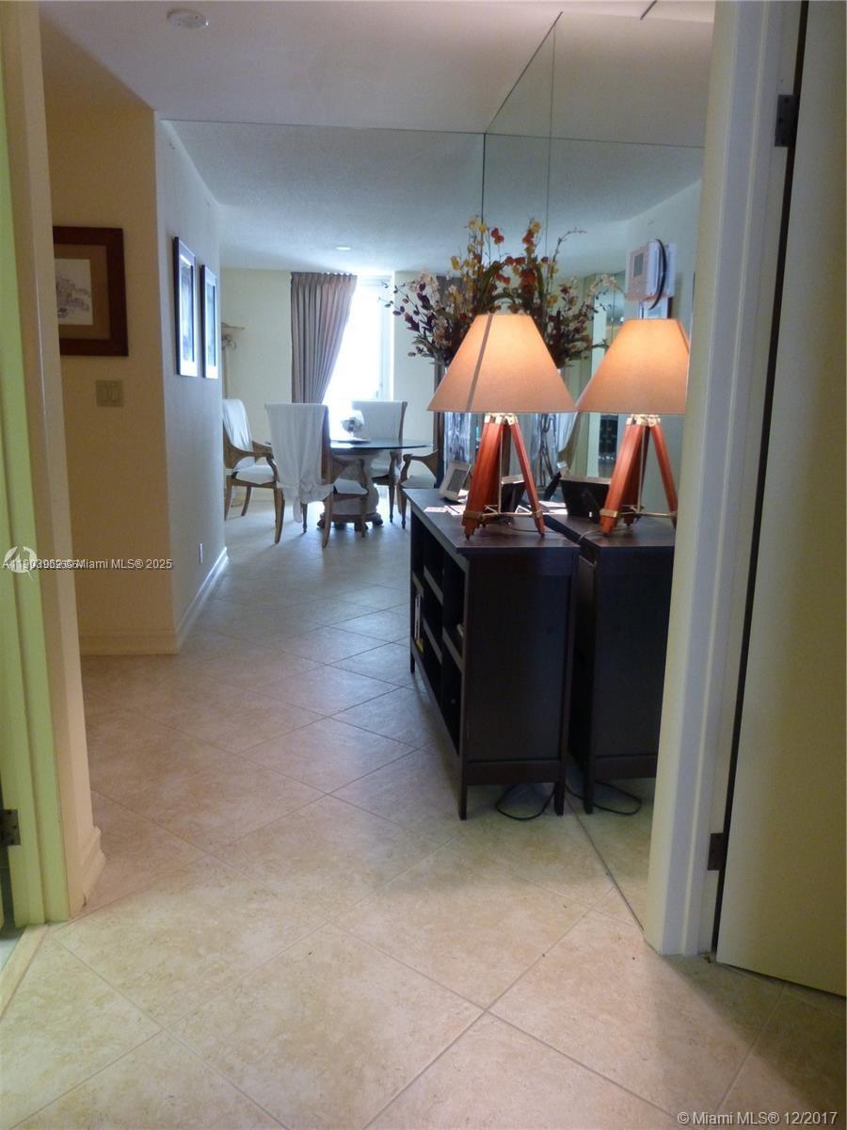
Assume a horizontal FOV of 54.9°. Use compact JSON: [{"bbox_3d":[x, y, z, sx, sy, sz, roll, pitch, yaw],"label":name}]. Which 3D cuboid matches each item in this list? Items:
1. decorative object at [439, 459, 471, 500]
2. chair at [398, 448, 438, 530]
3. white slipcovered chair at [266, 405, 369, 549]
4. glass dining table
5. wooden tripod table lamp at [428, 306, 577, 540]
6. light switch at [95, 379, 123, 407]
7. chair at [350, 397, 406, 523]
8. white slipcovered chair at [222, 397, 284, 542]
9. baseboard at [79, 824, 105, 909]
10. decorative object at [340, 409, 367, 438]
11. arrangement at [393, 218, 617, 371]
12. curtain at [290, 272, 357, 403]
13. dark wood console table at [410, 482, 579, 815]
[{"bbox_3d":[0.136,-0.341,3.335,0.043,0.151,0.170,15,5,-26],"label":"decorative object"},{"bbox_3d":[0.166,-0.955,7.911,0.680,1.150,0.630,3,12,10],"label":"chair"},{"bbox_3d":[-0.909,-0.781,6.985,0.620,1.150,0.680,6,13,21],"label":"white slipcovered chair"},{"bbox_3d":[-0.696,-0.760,7.821,1.550,0.775,1.550,0,12,-7],"label":"glass dining table"},{"bbox_3d":[0.235,-0.407,2.425,0.437,0.637,0.437,-1,11,-7],"label":"wooden tripod table lamp"},{"bbox_3d":[-1.423,-0.776,3.704,0.115,0.115,0.010,0,12,-7],"label":"light switch"},{"bbox_3d":[-0.532,-1.070,8.380,0.620,1.160,0.680,4,12,16],"label":"chair"},{"bbox_3d":[-1.618,-0.959,7.648,0.644,1.148,0.595,3,12,7],"label":"white slipcovered chair"},{"bbox_3d":[-0.840,0.746,2.041,0.027,0.122,0.225,0,12,-7],"label":"baseboard"},{"bbox_3d":[-0.663,-1.316,7.686,0.225,0.273,0.219,0,12,-7],"label":"decorative object"},{"bbox_3d":[0.295,-1.088,3.296,0.790,0.570,0.460,0,12,-7],"label":"arrangement"},{"bbox_3d":[-1.044,-1.784,8.621,0.690,2.424,0.130,0,12,-7],"label":"curtain"},{"bbox_3d":[0.171,0.207,3.040,0.364,0.820,1.446,0,12,-7],"label":"dark wood console table"}]

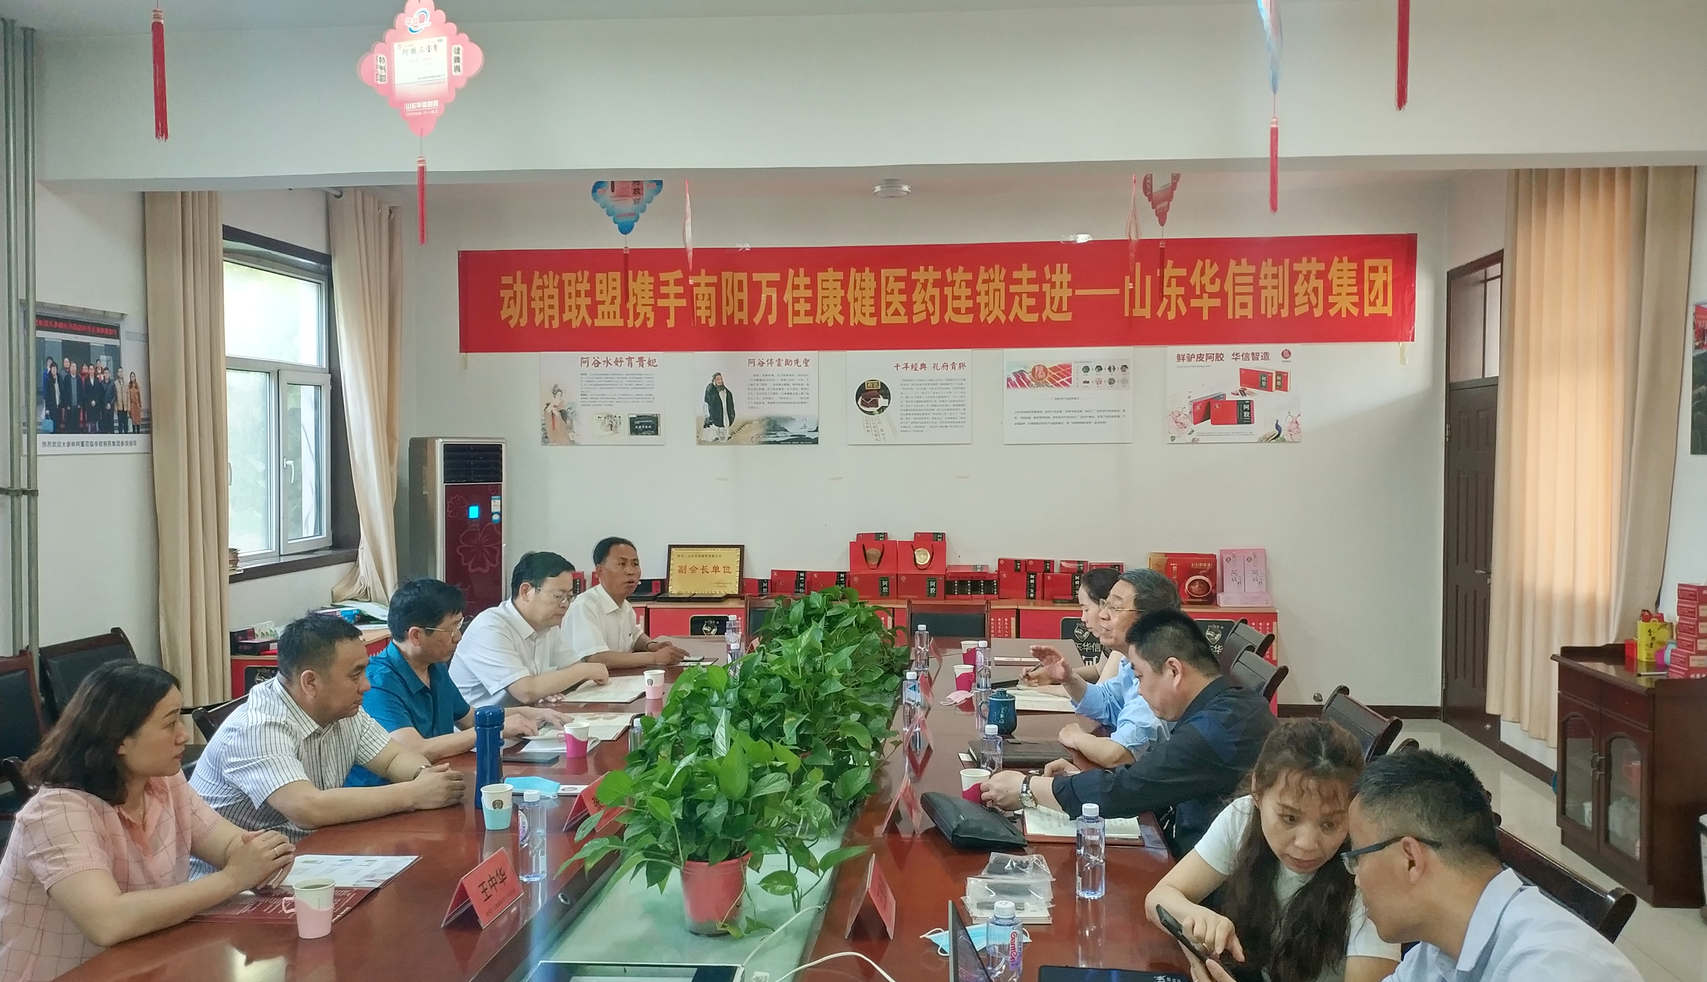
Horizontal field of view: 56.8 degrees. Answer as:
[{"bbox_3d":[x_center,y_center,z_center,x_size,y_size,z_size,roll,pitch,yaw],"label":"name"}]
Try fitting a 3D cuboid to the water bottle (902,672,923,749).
[{"bbox_3d":[0.195,0.695,5.210,0.061,0.194,0.061,0,1,5],"label":"water bottle"}]

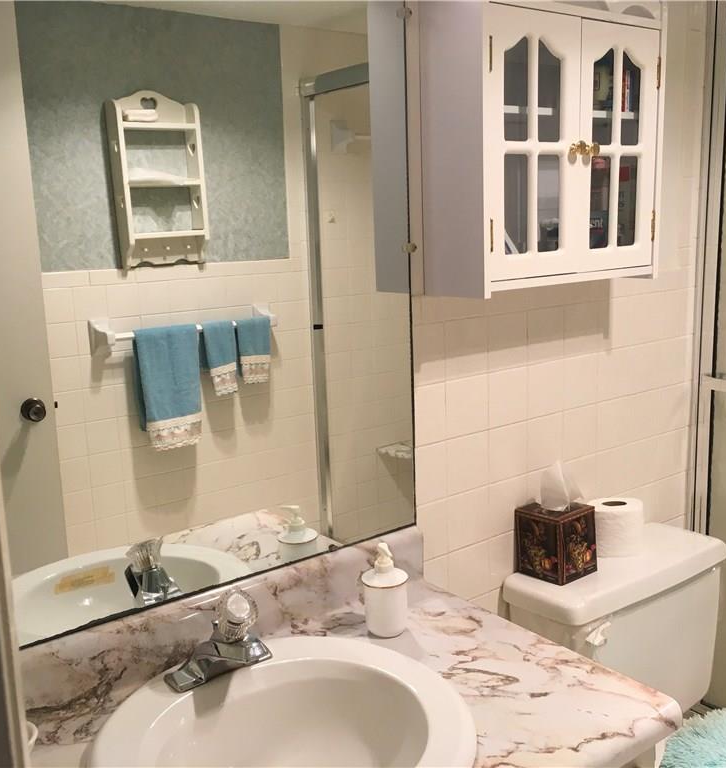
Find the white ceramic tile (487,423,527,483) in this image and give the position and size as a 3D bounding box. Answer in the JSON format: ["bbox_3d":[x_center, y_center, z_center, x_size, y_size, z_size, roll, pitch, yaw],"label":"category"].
[{"bbox_3d":[0.283,0.134,1.681,0.108,0.108,0.011,-10,13,-36],"label":"white ceramic tile"}]

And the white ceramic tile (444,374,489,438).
[{"bbox_3d":[0.192,0.042,1.596,0.108,0.108,0.011,-10,13,-36],"label":"white ceramic tile"}]

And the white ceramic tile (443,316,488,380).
[{"bbox_3d":[0.189,-0.065,1.576,0.108,0.108,0.011,-10,13,-36],"label":"white ceramic tile"}]

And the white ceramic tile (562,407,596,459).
[{"bbox_3d":[0.457,0.104,1.810,0.108,0.108,0.011,-10,13,-36],"label":"white ceramic tile"}]

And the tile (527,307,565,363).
[{"bbox_3d":[0.358,-0.097,1.695,0.108,0.108,0.008,-10,13,-37],"label":"tile"}]

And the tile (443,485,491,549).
[{"bbox_3d":[0.198,0.254,1.621,0.108,0.108,0.008,-10,13,-37],"label":"tile"}]

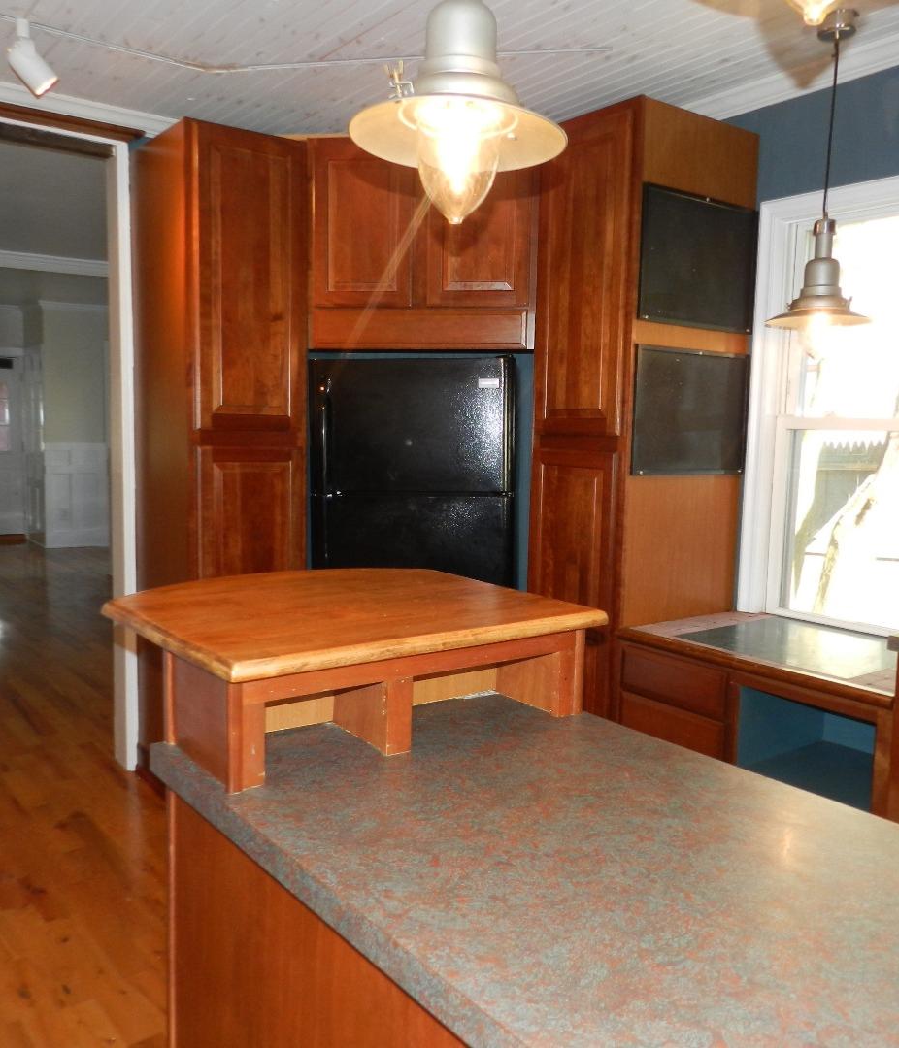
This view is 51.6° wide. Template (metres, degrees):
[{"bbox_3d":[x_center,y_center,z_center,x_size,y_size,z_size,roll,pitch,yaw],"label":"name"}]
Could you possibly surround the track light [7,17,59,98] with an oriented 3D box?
[{"bbox_3d":[-1.215,-1.373,2.732,0.137,0.200,0.077,-3,7,-36],"label":"track light"}]

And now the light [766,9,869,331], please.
[{"bbox_3d":[1.057,-0.963,2.595,0.294,0.890,0.294,-3,7,-36],"label":"light"}]

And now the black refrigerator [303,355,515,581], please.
[{"bbox_3d":[-0.083,0.189,3.823,0.760,1.690,0.760,3,6,12],"label":"black refrigerator"}]

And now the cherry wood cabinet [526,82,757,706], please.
[{"bbox_3d":[0.661,-0.119,3.299,0.599,2.438,0.460,-3,7,-36],"label":"cherry wood cabinet"}]

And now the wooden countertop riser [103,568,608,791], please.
[{"bbox_3d":[-0.201,0.222,1.667,0.694,0.183,0.672,-3,7,-36],"label":"wooden countertop riser"}]

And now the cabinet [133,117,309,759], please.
[{"bbox_3d":[-0.893,-0.183,3.597,0.462,2.438,0.575,-3,7,-36],"label":"cabinet"}]

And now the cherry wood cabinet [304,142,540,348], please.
[{"bbox_3d":[-0.054,-1.025,3.550,0.840,0.730,0.480,3,6,12],"label":"cherry wood cabinet"}]

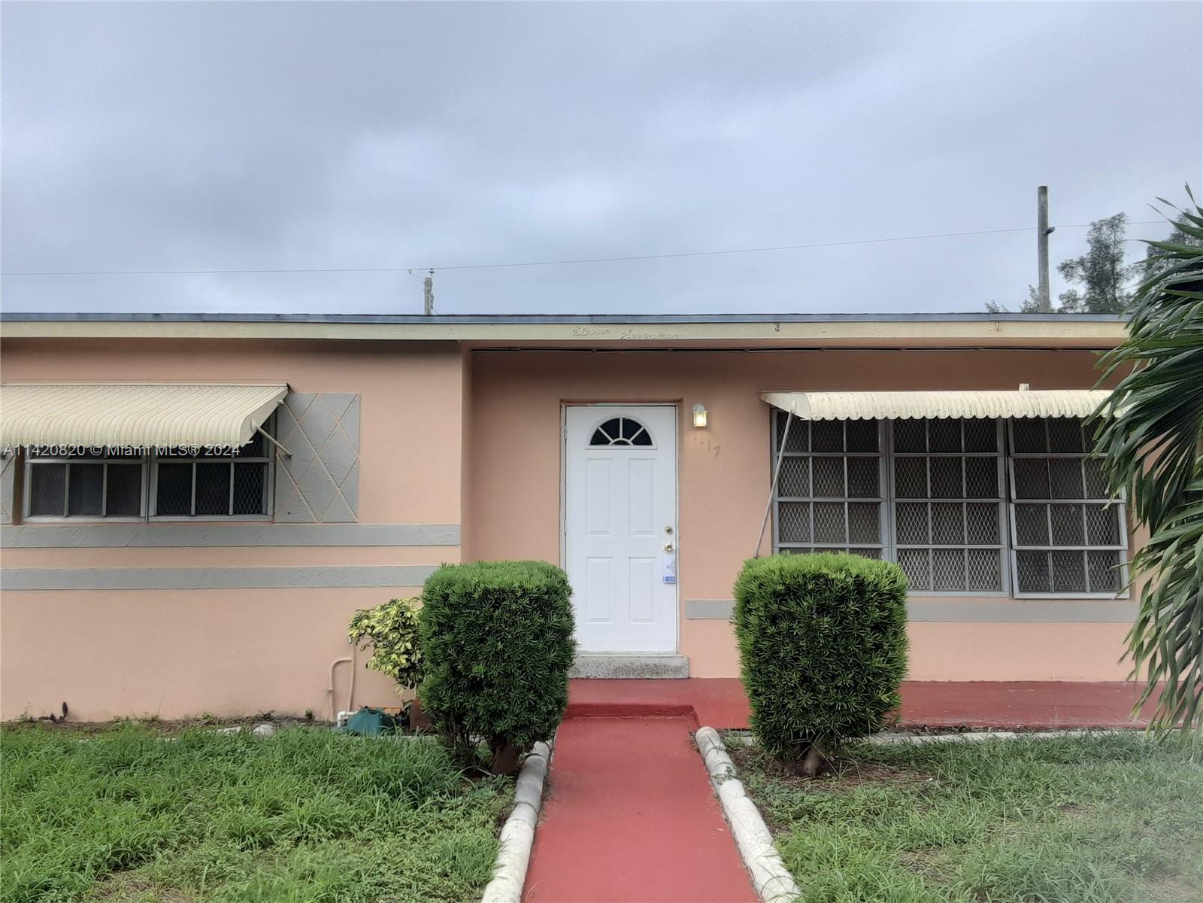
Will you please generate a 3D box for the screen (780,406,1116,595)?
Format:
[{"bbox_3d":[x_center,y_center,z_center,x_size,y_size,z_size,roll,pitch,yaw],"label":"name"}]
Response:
[{"bbox_3d":[2.797,0.404,7.619,2.881,1.503,0.060,0,-3,0],"label":"screen"}]

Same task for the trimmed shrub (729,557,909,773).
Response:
[{"bbox_3d":[1.220,1.192,5.219,0.910,1.230,0.880,0,-3,0],"label":"trimmed shrub"}]

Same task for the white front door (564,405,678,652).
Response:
[{"bbox_3d":[0.165,0.628,7.725,0.920,2.028,0.060,0,-5,0],"label":"white front door"}]

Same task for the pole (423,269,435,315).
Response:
[{"bbox_3d":[-6.162,-1.518,33.146,0.360,10.009,0.330,0,-3,0],"label":"pole"}]

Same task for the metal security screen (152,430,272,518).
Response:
[{"bbox_3d":[-2.969,0.059,7.187,0.930,0.924,0.050,0,-5,0],"label":"metal security screen"}]

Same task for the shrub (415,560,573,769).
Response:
[{"bbox_3d":[-0.594,1.219,5.337,0.900,1.170,0.880,0,-5,0],"label":"shrub"}]

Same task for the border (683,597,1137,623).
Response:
[{"bbox_3d":[2.476,1.267,7.489,3.628,0.167,0.040,0,-3,0],"label":"border"}]

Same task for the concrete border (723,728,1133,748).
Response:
[{"bbox_3d":[2.070,1.783,5.871,2.634,0.097,0.130,0,-3,0],"label":"concrete border"}]

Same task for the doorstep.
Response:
[{"bbox_3d":[0.161,1.710,7.508,1.055,0.176,0.230,0,-3,0],"label":"doorstep"}]

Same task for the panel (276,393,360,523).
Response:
[{"bbox_3d":[-2.108,0.048,6.999,0.629,0.973,0.040,0,-3,0],"label":"panel"}]

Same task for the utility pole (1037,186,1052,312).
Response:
[{"bbox_3d":[11.627,-1.808,24.270,0.310,10.390,0.310,0,-5,0],"label":"utility pole"}]

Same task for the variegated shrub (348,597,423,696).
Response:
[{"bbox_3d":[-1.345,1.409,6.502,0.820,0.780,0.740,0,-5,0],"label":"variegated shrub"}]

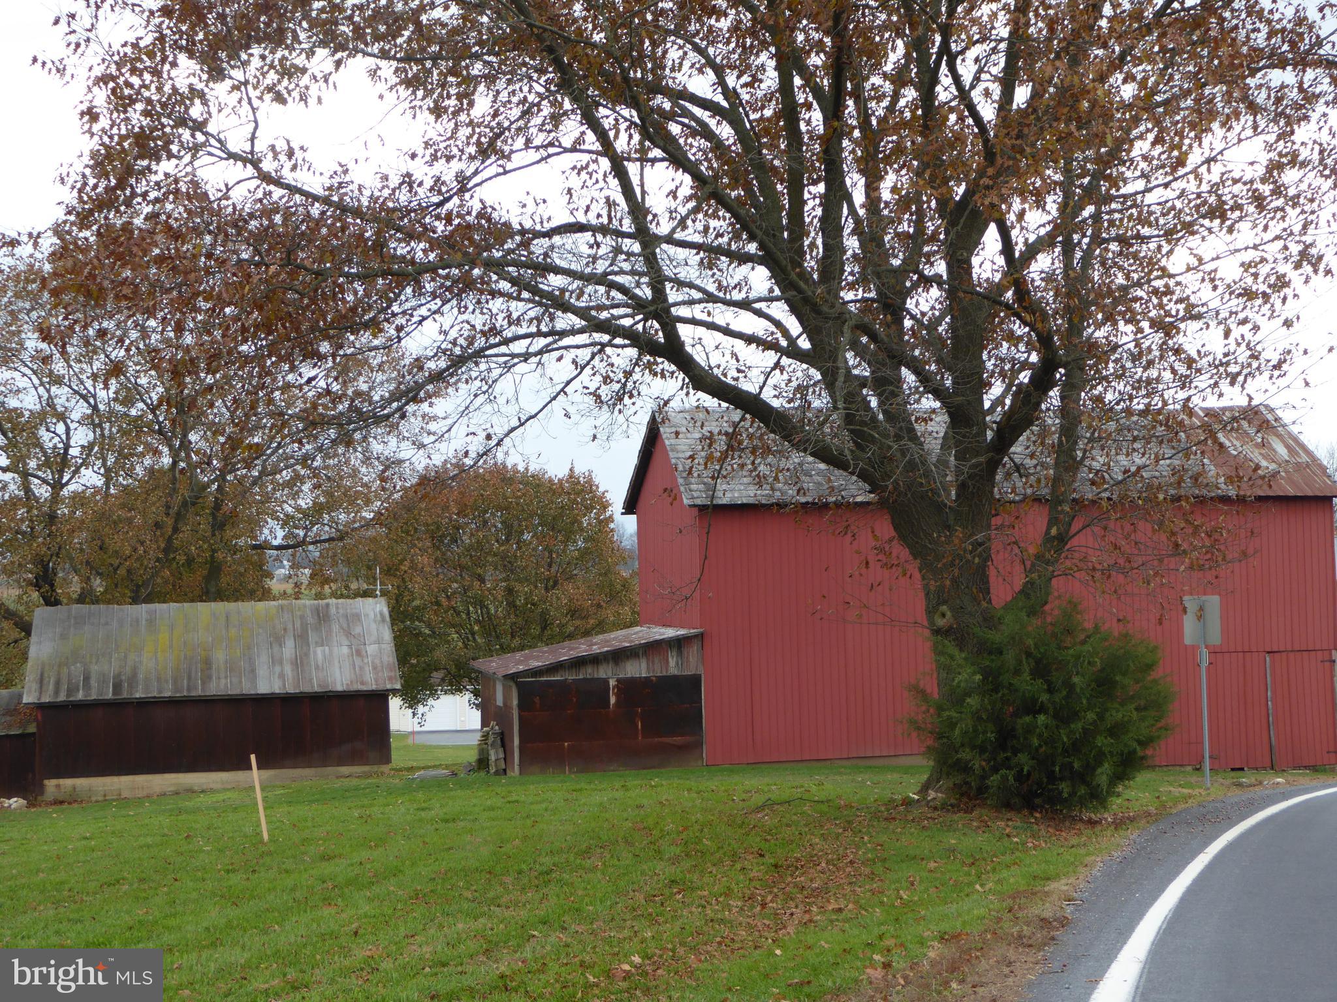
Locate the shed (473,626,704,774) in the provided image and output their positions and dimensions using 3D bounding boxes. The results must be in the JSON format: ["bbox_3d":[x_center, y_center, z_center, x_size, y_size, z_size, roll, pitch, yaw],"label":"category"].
[{"bbox_3d":[-1.738,3.943,42.517,3.850,2.640,5.800,-1,-2,-12],"label":"shed"}]

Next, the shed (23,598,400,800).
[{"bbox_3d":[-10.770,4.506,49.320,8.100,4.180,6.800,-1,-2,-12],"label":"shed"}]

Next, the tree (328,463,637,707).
[{"bbox_3d":[-5.527,3.270,63.964,9.615,8.818,9.615,-1,-2,-12],"label":"tree"}]

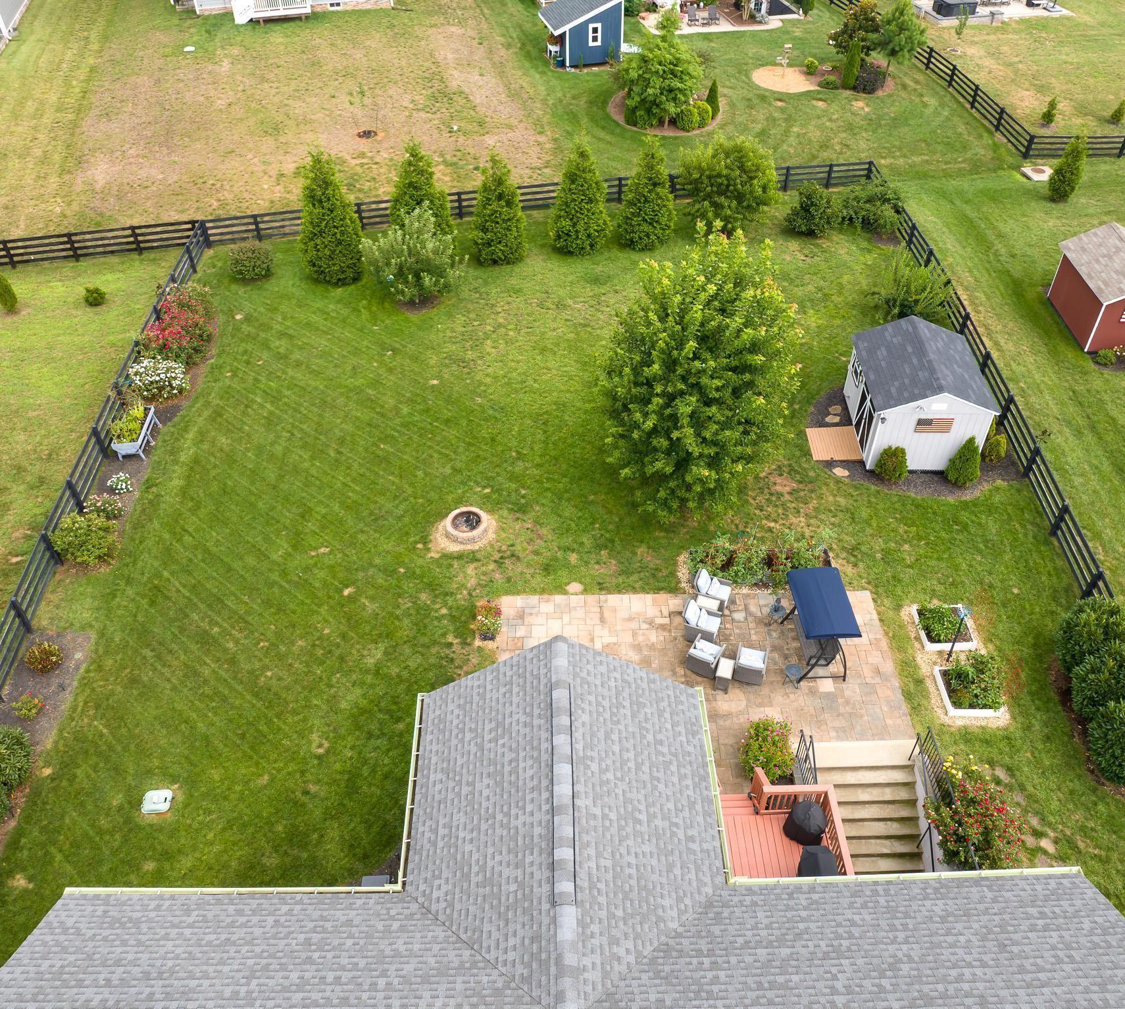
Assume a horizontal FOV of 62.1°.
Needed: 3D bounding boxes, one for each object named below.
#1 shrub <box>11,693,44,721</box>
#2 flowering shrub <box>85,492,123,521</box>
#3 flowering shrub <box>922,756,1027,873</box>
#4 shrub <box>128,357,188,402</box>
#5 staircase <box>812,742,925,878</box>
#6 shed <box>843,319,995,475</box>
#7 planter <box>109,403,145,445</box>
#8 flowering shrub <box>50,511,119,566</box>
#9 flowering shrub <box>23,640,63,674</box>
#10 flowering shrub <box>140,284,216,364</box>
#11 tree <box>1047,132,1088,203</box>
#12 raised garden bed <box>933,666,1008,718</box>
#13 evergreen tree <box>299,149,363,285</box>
[{"bbox_3d":[-13.230,4.953,23.024,0.779,0.420,0.740,-1,44,0],"label":"shrub"},{"bbox_3d":[-13.023,0.058,26.499,1.063,0.544,1.063,-1,43,0],"label":"flowering shrub"},{"bbox_3d":[8.077,6.027,18.294,1.872,1.650,2.279,-1,43,0],"label":"flowering shrub"},{"bbox_3d":[-13.726,-4.271,31.682,1.950,1.200,1.900,0,43,0],"label":"shrub"},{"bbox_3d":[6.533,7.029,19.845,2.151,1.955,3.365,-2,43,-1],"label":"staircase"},{"bbox_3d":[10.474,-3.317,27.632,3.358,2.773,3.926,2,43,2],"label":"shed"},{"bbox_3d":[-13.030,-2.148,28.658,0.820,0.880,1.820,-3,43,-2],"label":"planter"},{"bbox_3d":[-12.930,0.867,25.234,1.707,1.059,1.707,-1,43,0],"label":"flowering shrub"},{"bbox_3d":[-13.421,3.896,24.083,0.936,0.500,0.936,-1,44,0],"label":"flowering shrub"},{"bbox_3d":[-14.310,-6.882,35.235,2.400,1.400,4.000,-4,44,-3],"label":"flowering shrub"},{"bbox_3d":[23.923,-15.784,43.723,1.600,3.200,1.600,0,43,0],"label":"tree"},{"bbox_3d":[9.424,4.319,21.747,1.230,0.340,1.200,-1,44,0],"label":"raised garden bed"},{"bbox_3d":[-9.143,-11.130,36.091,2.312,5.211,2.312,-1,43,0],"label":"evergreen tree"}]

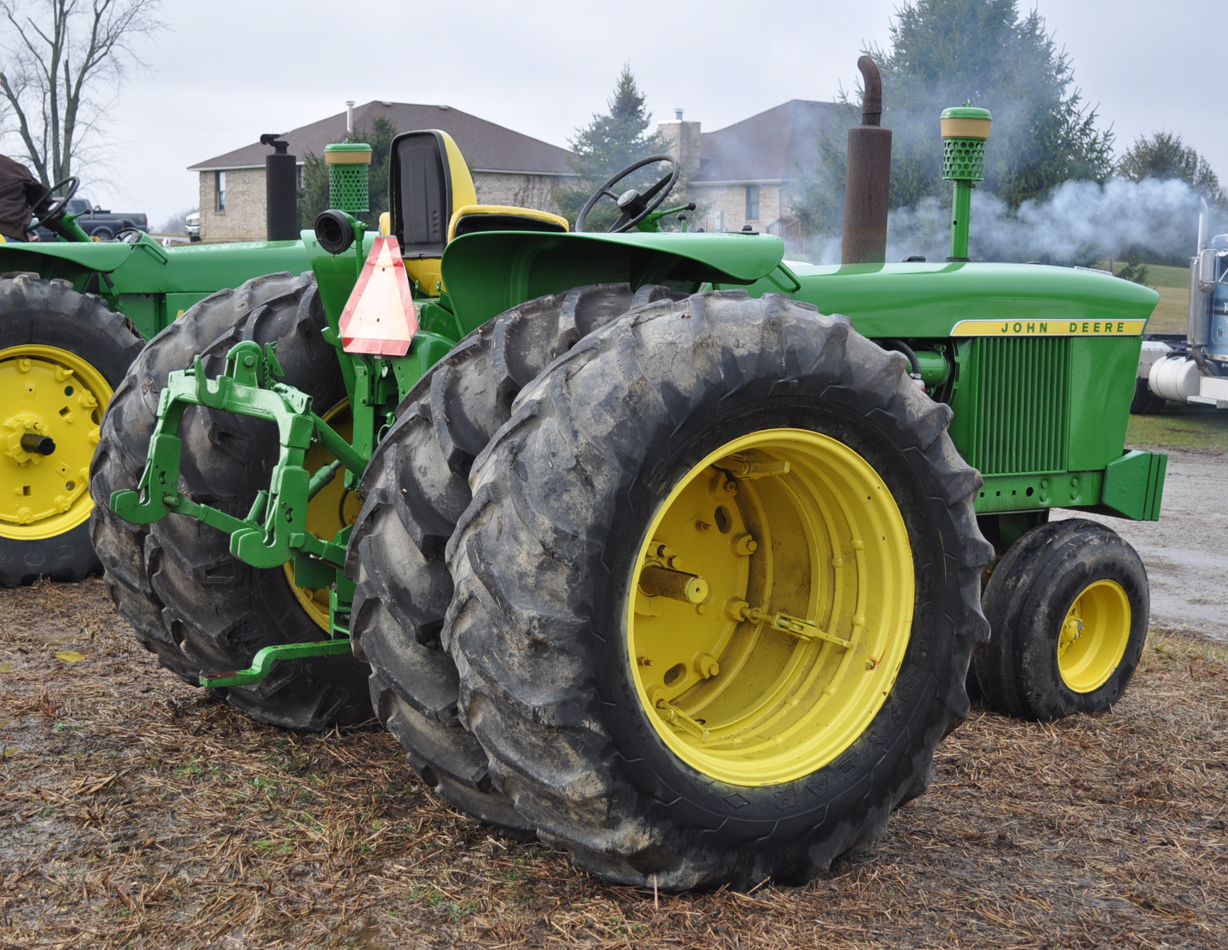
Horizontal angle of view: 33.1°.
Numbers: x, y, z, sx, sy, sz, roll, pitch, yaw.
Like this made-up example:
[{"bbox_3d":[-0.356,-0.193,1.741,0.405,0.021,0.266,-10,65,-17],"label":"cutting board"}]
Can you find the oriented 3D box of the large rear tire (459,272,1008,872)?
[{"bbox_3d":[0.304,0.299,5.375,1.600,1.560,0.460,-3,7,-33],"label":"large rear tire"}]

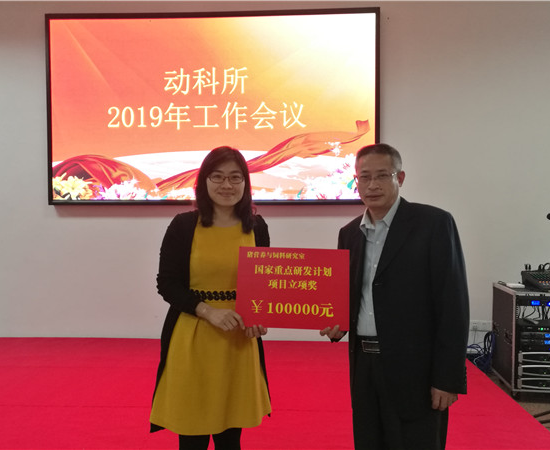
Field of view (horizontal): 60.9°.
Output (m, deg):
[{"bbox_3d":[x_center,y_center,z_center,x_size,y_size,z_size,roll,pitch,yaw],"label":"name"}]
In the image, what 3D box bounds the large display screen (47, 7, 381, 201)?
[{"bbox_3d":[-0.614,-1.122,4.554,3.230,1.855,0.100,0,2,3],"label":"large display screen"}]

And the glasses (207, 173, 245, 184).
[{"bbox_3d":[-0.182,-0.171,1.756,0.136,0.042,0.138,0,3,-6],"label":"glasses"}]

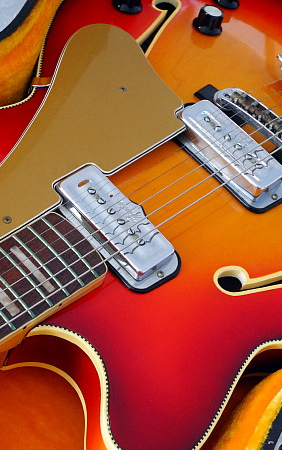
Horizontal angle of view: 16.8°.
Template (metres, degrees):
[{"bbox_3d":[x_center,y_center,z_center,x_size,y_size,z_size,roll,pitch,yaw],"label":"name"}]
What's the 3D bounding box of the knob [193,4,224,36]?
[{"bbox_3d":[0.057,-0.167,0.769,0.025,0.016,0.025,12,41,-11],"label":"knob"}]

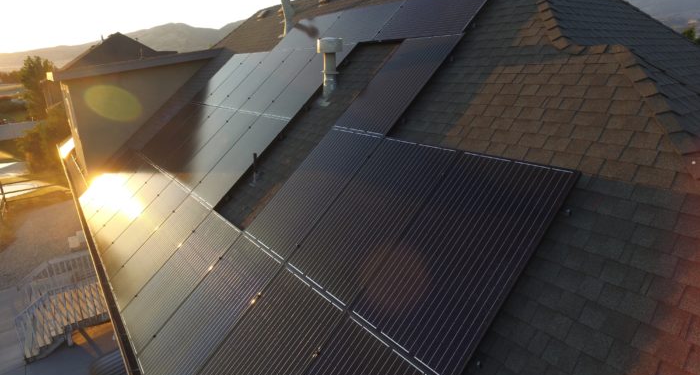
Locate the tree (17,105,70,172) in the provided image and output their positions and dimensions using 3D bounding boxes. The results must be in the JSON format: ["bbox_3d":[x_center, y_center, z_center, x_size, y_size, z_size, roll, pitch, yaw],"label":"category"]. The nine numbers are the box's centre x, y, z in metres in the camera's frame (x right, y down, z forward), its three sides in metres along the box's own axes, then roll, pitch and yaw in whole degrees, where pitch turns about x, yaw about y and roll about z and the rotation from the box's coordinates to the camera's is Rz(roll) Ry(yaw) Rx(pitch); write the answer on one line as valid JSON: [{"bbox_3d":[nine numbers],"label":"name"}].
[{"bbox_3d":[-20.263,-3.051,26.400,4.000,4.500,4.000,-12,20,-36],"label":"tree"}]

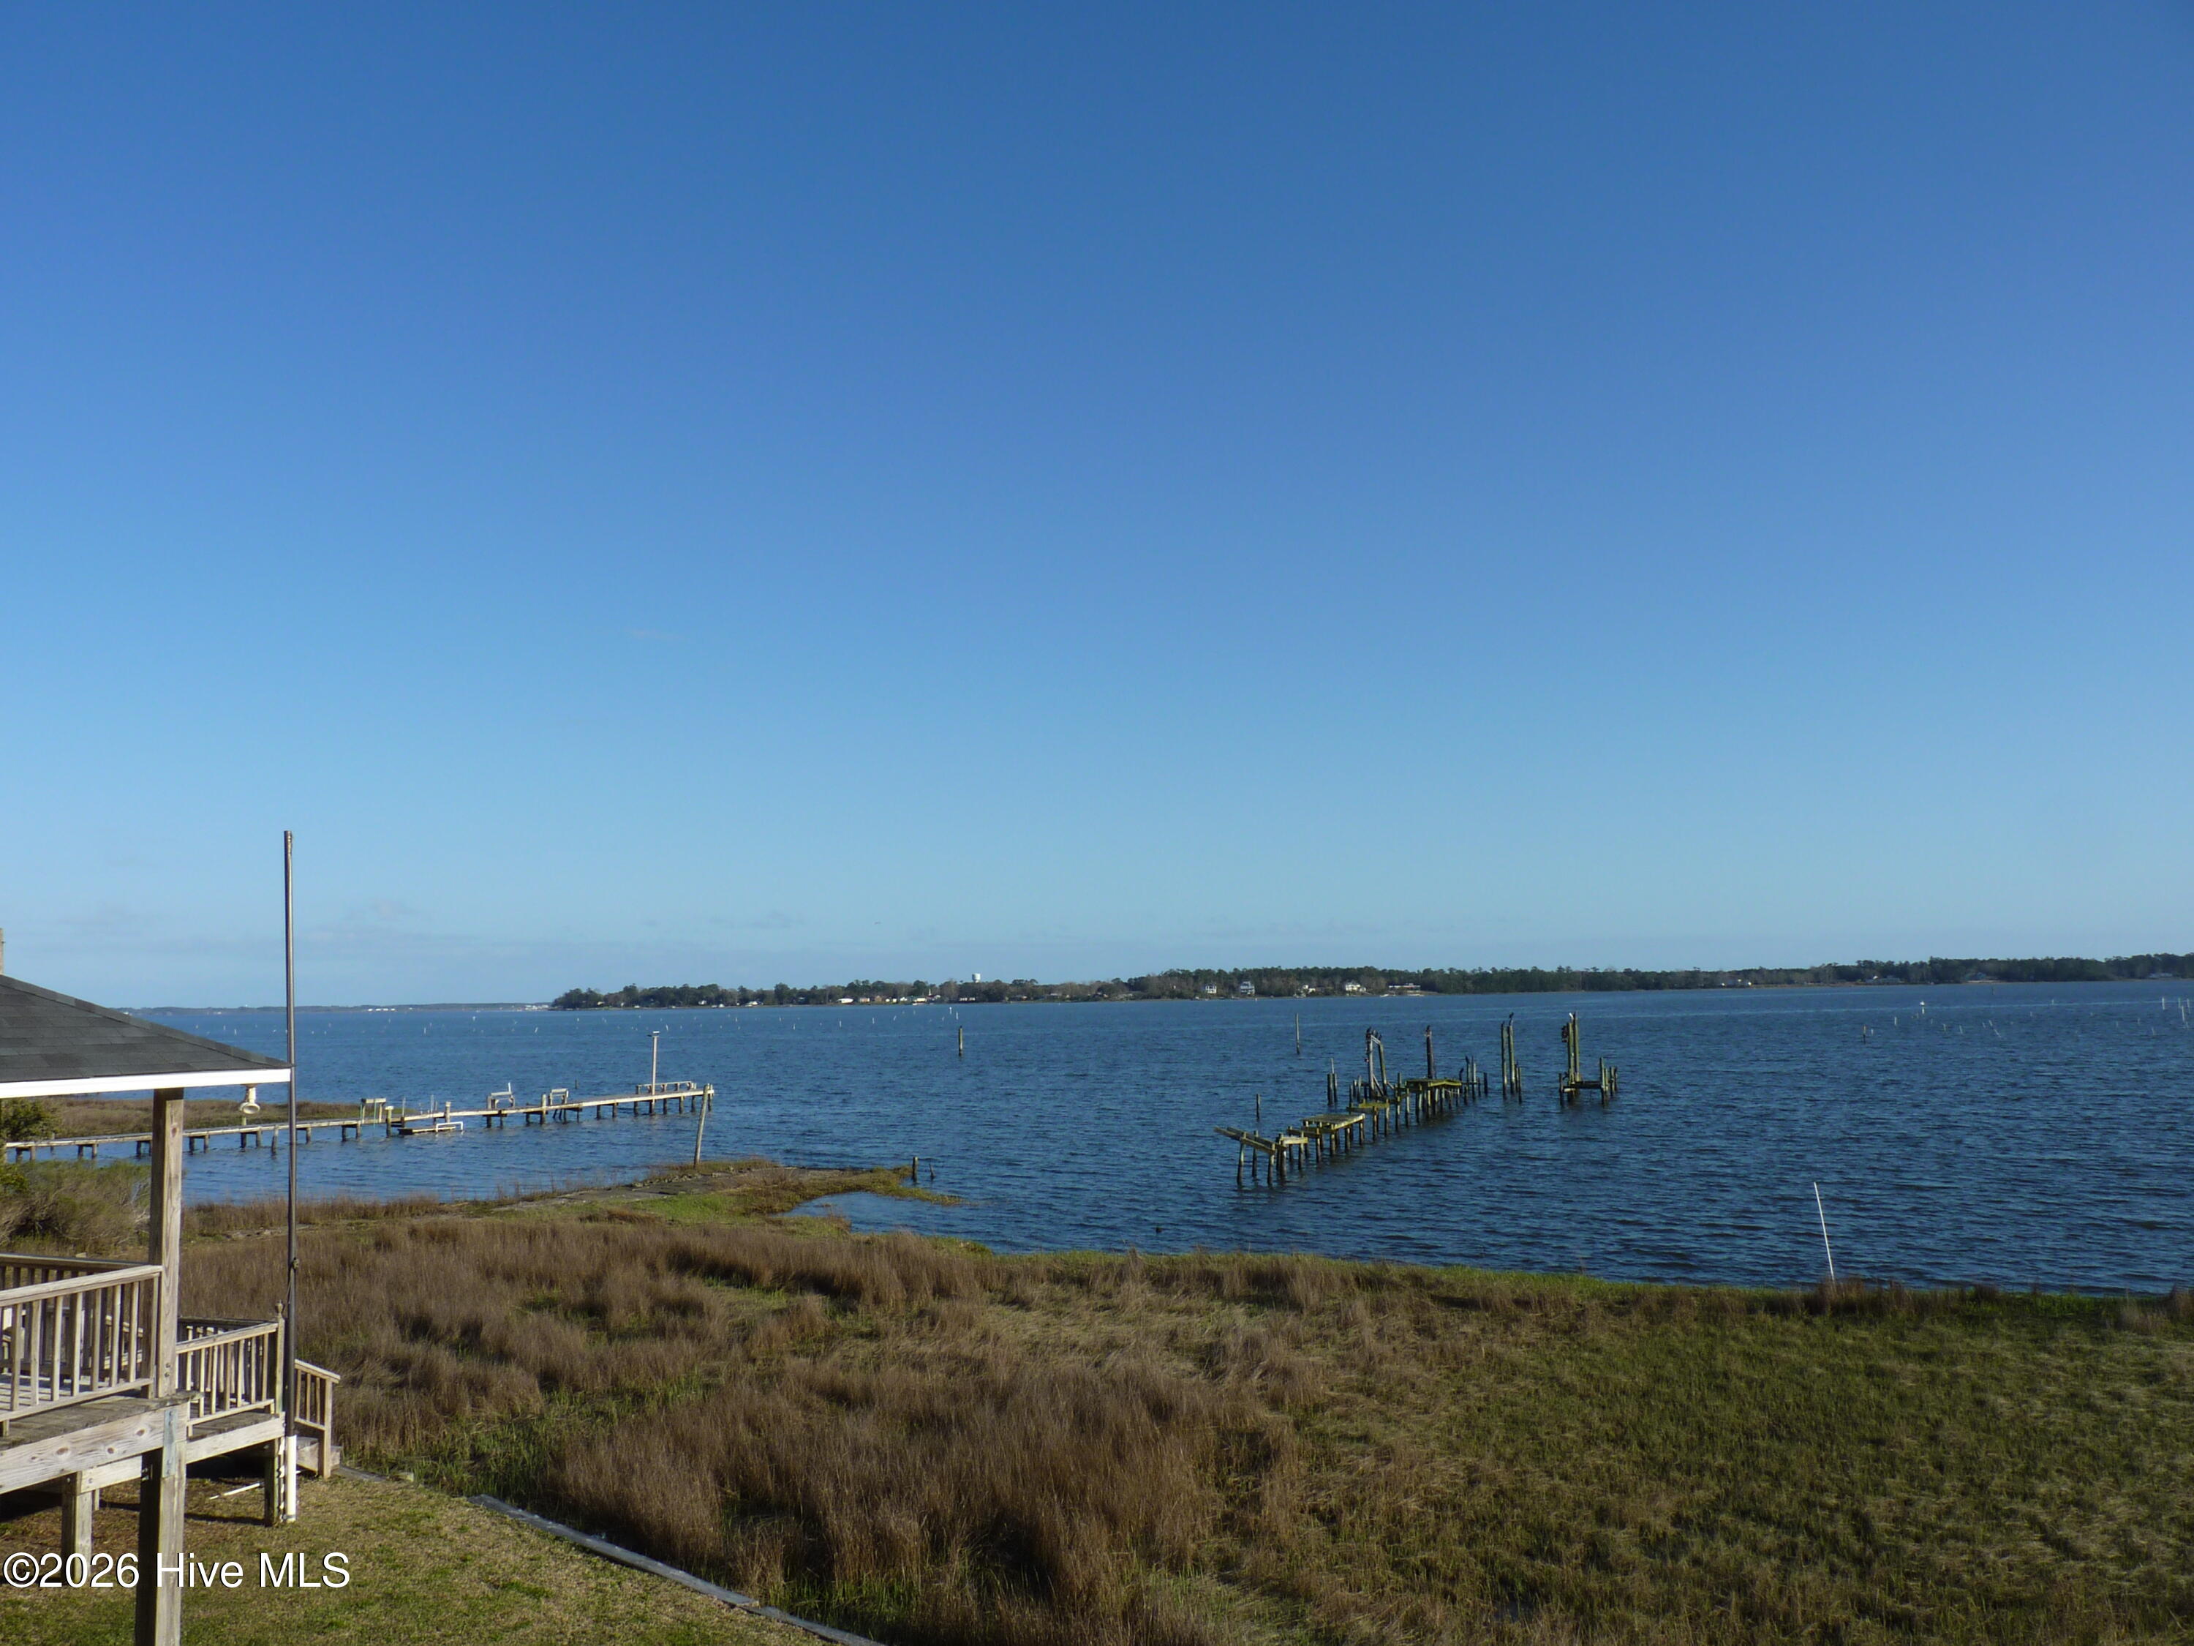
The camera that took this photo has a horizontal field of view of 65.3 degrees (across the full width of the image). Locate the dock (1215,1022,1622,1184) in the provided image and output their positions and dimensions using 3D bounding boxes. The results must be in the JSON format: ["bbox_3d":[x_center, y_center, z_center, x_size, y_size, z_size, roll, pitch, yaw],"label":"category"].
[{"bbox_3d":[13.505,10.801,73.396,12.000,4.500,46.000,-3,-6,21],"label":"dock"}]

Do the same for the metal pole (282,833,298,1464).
[{"bbox_3d":[-8.325,3.370,17.657,0.078,6.580,0.078,-3,-6,0],"label":"metal pole"}]

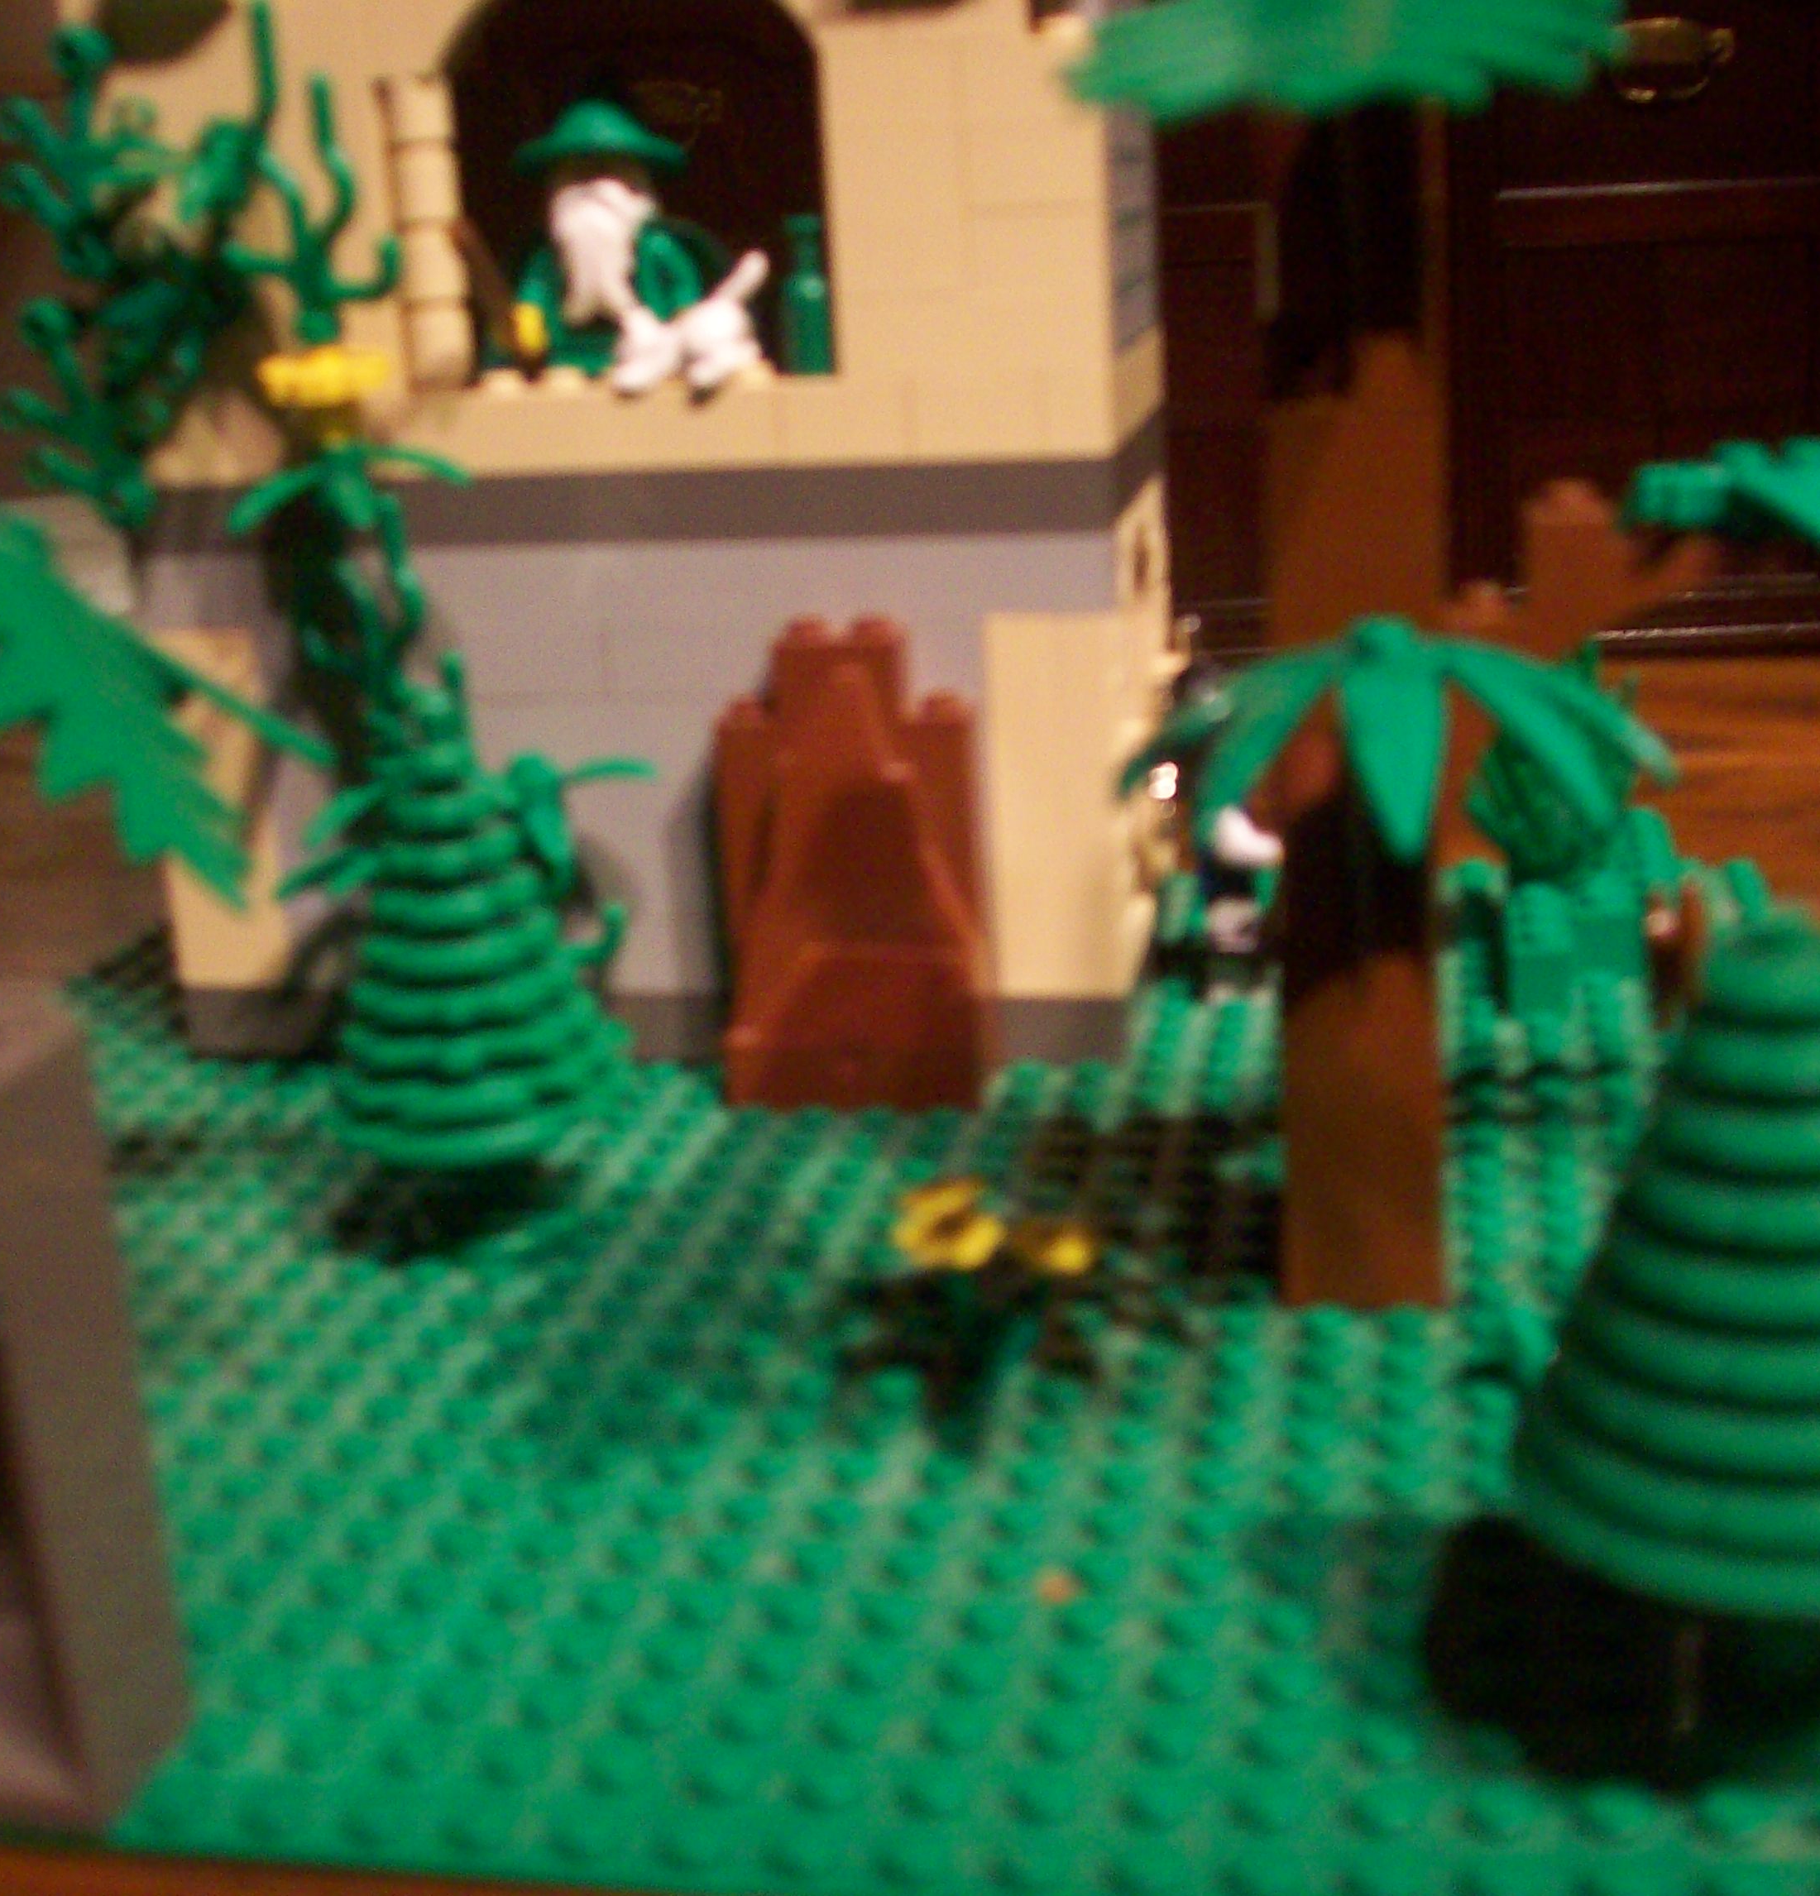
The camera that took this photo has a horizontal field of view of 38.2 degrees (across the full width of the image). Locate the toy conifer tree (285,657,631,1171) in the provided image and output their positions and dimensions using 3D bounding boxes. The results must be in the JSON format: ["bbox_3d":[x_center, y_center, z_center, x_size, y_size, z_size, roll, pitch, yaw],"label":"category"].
[{"bbox_3d":[-0.051,-0.002,0.291,0.033,0.056,0.033,0,17,12],"label":"toy conifer tree"}]

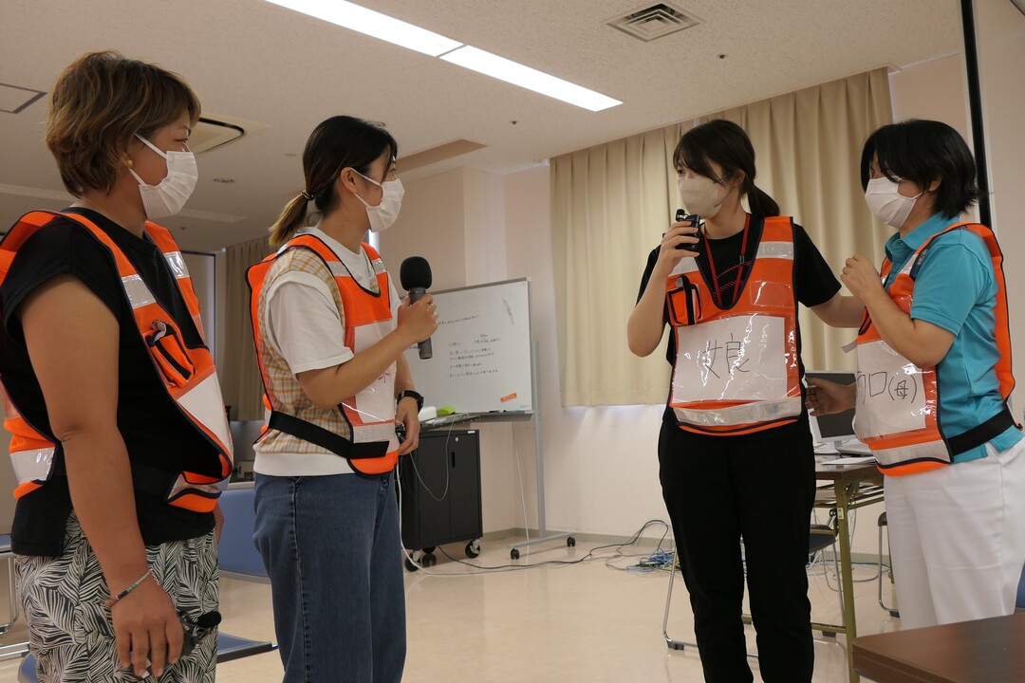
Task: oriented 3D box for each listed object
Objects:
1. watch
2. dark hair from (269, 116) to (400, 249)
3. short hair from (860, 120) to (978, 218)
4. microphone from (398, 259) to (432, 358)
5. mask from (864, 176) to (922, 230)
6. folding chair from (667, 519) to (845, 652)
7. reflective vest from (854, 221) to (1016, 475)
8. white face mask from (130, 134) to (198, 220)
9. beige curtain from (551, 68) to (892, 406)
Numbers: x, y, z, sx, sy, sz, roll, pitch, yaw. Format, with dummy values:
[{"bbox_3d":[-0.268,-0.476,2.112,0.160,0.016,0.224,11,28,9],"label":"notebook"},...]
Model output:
[{"bbox_3d":[-0.230,0.134,1.800,0.058,0.045,0.055,-3,-5,6],"label":"watch"},{"bbox_3d":[-0.384,-0.347,1.730,0.270,0.270,0.175,-1,-5,-15],"label":"dark hair"},{"bbox_3d":[0.943,-0.398,1.840,0.235,0.225,0.190,-3,-5,9],"label":"short hair"},{"bbox_3d":[-0.199,-0.072,1.670,0.064,0.218,0.064,-6,-3,0],"label":"microphone"},{"bbox_3d":[0.865,-0.313,1.800,0.115,0.118,0.140,-3,-5,7],"label":"mask"},{"bbox_3d":[0.944,0.793,3.194,0.560,0.780,0.490,-6,-6,37],"label":"folding chair"},{"bbox_3d":[0.948,0.016,1.780,0.330,0.550,0.390,-2,-5,0],"label":"reflective vest"},{"bbox_3d":[-0.593,-0.281,1.370,0.115,0.140,0.145,0,-5,-25],"label":"white face mask"},{"bbox_3d":[1.192,-0.521,5.059,2.252,1.808,0.130,-6,-6,37],"label":"beige curtain"}]

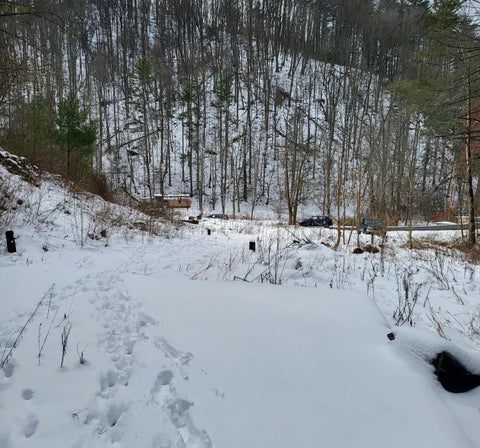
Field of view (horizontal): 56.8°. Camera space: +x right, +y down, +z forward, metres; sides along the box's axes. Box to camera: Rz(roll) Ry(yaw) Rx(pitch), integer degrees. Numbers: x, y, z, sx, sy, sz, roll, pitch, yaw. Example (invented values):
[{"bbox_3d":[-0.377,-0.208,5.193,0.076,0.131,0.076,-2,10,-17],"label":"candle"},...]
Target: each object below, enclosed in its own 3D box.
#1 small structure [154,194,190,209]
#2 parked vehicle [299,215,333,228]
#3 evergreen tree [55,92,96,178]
[{"bbox_3d":[-10.807,-3.550,70.000,5.600,2.150,3.500,0,1,-9],"label":"small structure"},{"bbox_3d":[10.592,-0.265,62.000,4.400,1.600,1.800,0,1,23],"label":"parked vehicle"},{"bbox_3d":[-14.088,-7.579,38.000,3.400,7.100,3.400,0,1,0],"label":"evergreen tree"}]

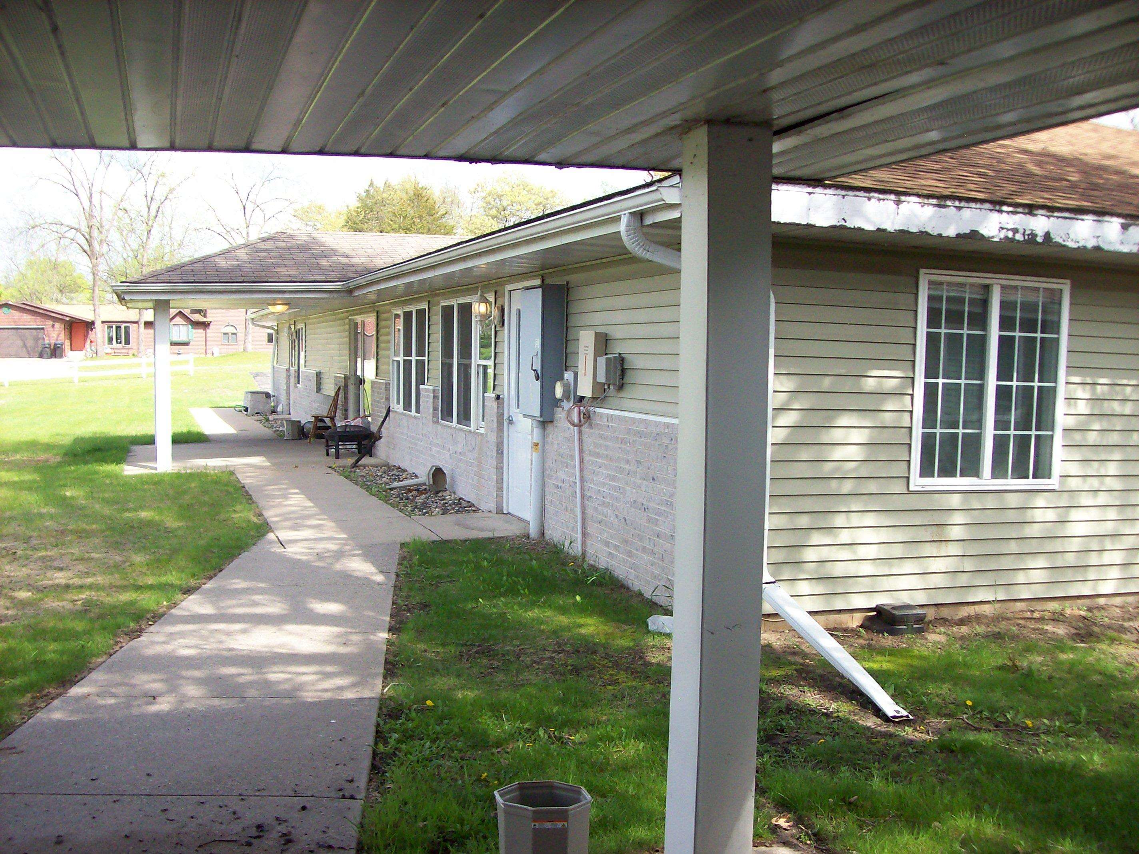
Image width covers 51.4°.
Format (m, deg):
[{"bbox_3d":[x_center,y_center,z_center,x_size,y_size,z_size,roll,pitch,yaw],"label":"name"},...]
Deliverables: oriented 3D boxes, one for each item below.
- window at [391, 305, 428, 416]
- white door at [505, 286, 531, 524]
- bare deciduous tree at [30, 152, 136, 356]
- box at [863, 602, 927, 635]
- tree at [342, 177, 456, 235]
[{"bbox_3d":[-2.049,-0.849,15.032,0.100,1.360,2.200,0,4,-20],"label":"window"},{"bbox_3d":[-0.429,-0.216,10.597,0.090,2.075,1.080,0,4,-19],"label":"white door"},{"bbox_3d":[-31.736,-11.951,77.000,7.406,14.758,7.200,0,4,-22],"label":"bare deciduous tree"},{"bbox_3d":[1.986,1.158,7.105,0.270,0.145,0.230,0,4,-19],"label":"box"},{"bbox_3d":[-8.759,-7.383,60.310,6.300,10.600,6.300,0,4,-20],"label":"tree"}]

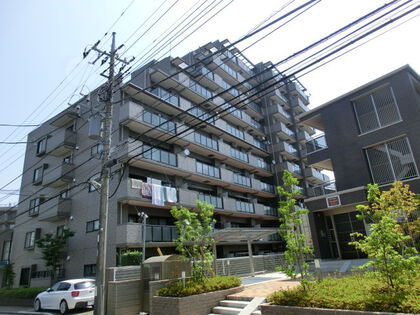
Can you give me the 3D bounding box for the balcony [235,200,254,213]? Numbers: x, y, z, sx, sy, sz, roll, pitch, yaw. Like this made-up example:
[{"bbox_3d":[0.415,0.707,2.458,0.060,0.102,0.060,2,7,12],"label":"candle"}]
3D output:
[{"bbox_3d":[3.805,5.391,31.411,0.300,1.012,3.971,-17,-22,33],"label":"balcony"}]

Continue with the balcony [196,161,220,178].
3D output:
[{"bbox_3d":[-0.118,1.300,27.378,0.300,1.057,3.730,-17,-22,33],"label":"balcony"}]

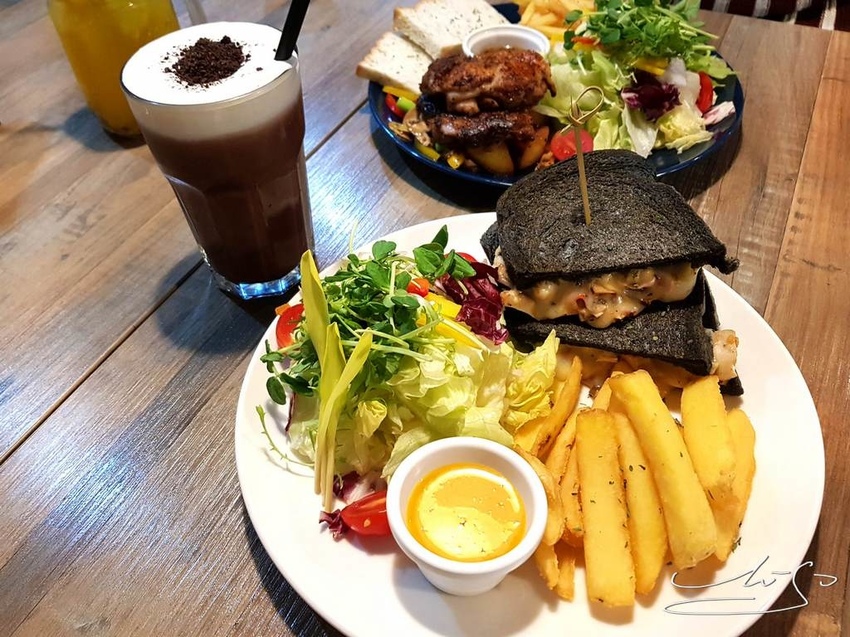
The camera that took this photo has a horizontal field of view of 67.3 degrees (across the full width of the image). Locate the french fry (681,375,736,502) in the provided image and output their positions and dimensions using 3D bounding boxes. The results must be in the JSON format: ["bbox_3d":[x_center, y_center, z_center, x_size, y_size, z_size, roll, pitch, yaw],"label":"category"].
[{"bbox_3d":[0.126,0.050,0.278,0.018,0.016,0.059,5,51,8],"label":"french fry"}]

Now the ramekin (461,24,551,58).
[{"bbox_3d":[0.061,-0.191,0.489,0.064,0.040,0.064,-4,47,0],"label":"ramekin"}]

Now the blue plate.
[{"bbox_3d":[0.096,-0.170,0.500,0.276,0.033,0.276,-2,47,2],"label":"blue plate"}]

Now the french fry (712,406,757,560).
[{"bbox_3d":[0.135,0.070,0.278,0.017,0.016,0.072,14,51,16],"label":"french fry"}]

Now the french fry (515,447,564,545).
[{"bbox_3d":[0.048,0.073,0.267,0.014,0.014,0.045,-12,51,-7],"label":"french fry"}]

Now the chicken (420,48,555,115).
[{"bbox_3d":[0.043,-0.163,0.440,0.090,0.036,0.056,-3,47,1],"label":"chicken"}]

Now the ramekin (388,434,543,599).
[{"bbox_3d":[0.017,0.083,0.258,0.059,0.040,0.059,-4,47,0],"label":"ramekin"}]

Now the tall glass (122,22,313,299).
[{"bbox_3d":[-0.105,-0.084,0.368,0.090,0.133,0.090,-4,47,0],"label":"tall glass"}]

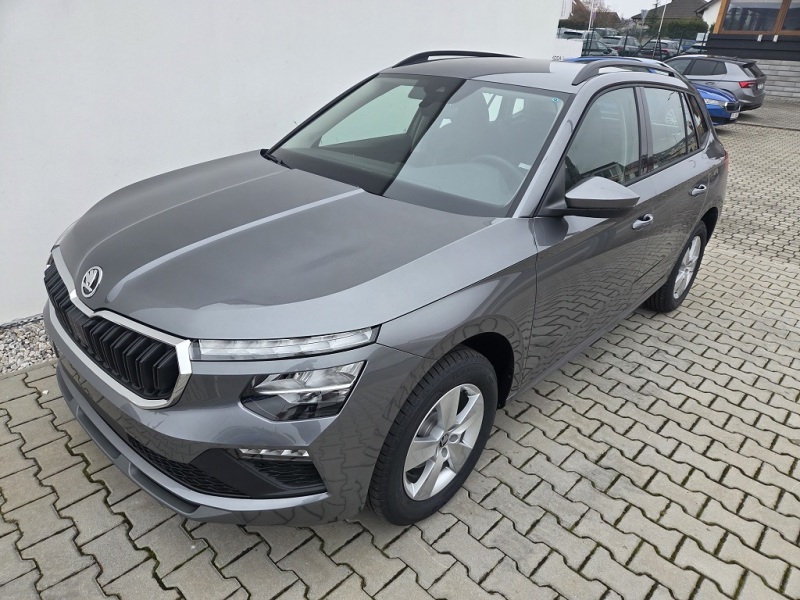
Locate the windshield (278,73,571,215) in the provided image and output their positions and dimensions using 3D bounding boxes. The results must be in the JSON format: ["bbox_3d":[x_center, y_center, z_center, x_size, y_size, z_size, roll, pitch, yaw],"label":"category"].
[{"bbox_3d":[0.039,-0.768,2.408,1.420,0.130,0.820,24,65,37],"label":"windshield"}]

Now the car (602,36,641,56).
[{"bbox_3d":[13.322,-14.953,32.000,1.790,1.500,4.250,24,32,37],"label":"car"}]

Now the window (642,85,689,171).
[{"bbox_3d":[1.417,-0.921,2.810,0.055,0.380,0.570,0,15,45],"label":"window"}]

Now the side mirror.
[{"bbox_3d":[0.745,-0.392,1.994,0.235,0.155,0.190,24,32,37],"label":"side mirror"}]

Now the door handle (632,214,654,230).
[{"bbox_3d":[1.144,-0.377,2.501,0.050,0.050,0.205,24,32,37],"label":"door handle"}]

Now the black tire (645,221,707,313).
[{"bbox_3d":[1.906,-0.245,3.695,0.210,0.650,0.650,24,32,37],"label":"black tire"}]

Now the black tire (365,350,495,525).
[{"bbox_3d":[0.097,0.458,1.881,0.210,0.650,0.650,24,32,37],"label":"black tire"}]

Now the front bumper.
[{"bbox_3d":[-0.790,0.206,1.942,1.760,0.560,0.640,24,32,37],"label":"front bumper"}]

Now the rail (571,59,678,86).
[{"bbox_3d":[1.256,-1.159,2.747,0.075,0.115,1.500,24,32,37],"label":"rail"}]

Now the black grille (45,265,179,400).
[{"bbox_3d":[-0.945,0.070,1.688,0.910,0.210,0.120,24,32,37],"label":"black grille"}]

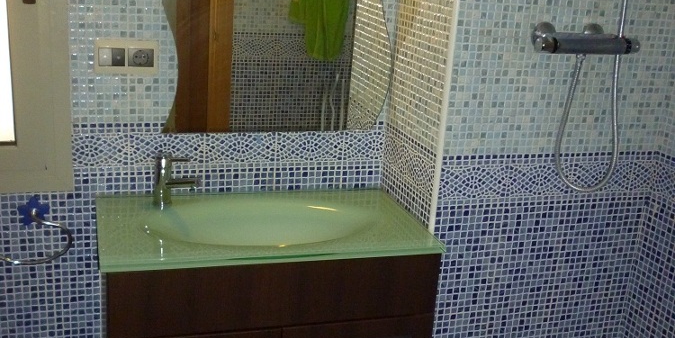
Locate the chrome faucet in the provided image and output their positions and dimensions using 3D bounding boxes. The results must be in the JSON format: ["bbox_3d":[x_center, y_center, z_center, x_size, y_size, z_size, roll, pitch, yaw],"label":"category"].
[{"bbox_3d":[-0.423,0.029,1.924,0.121,0.139,0.048,3,16,-5],"label":"chrome faucet"}]

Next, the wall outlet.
[{"bbox_3d":[-0.540,-0.286,1.869,0.154,0.087,0.012,-1,17,-18],"label":"wall outlet"}]

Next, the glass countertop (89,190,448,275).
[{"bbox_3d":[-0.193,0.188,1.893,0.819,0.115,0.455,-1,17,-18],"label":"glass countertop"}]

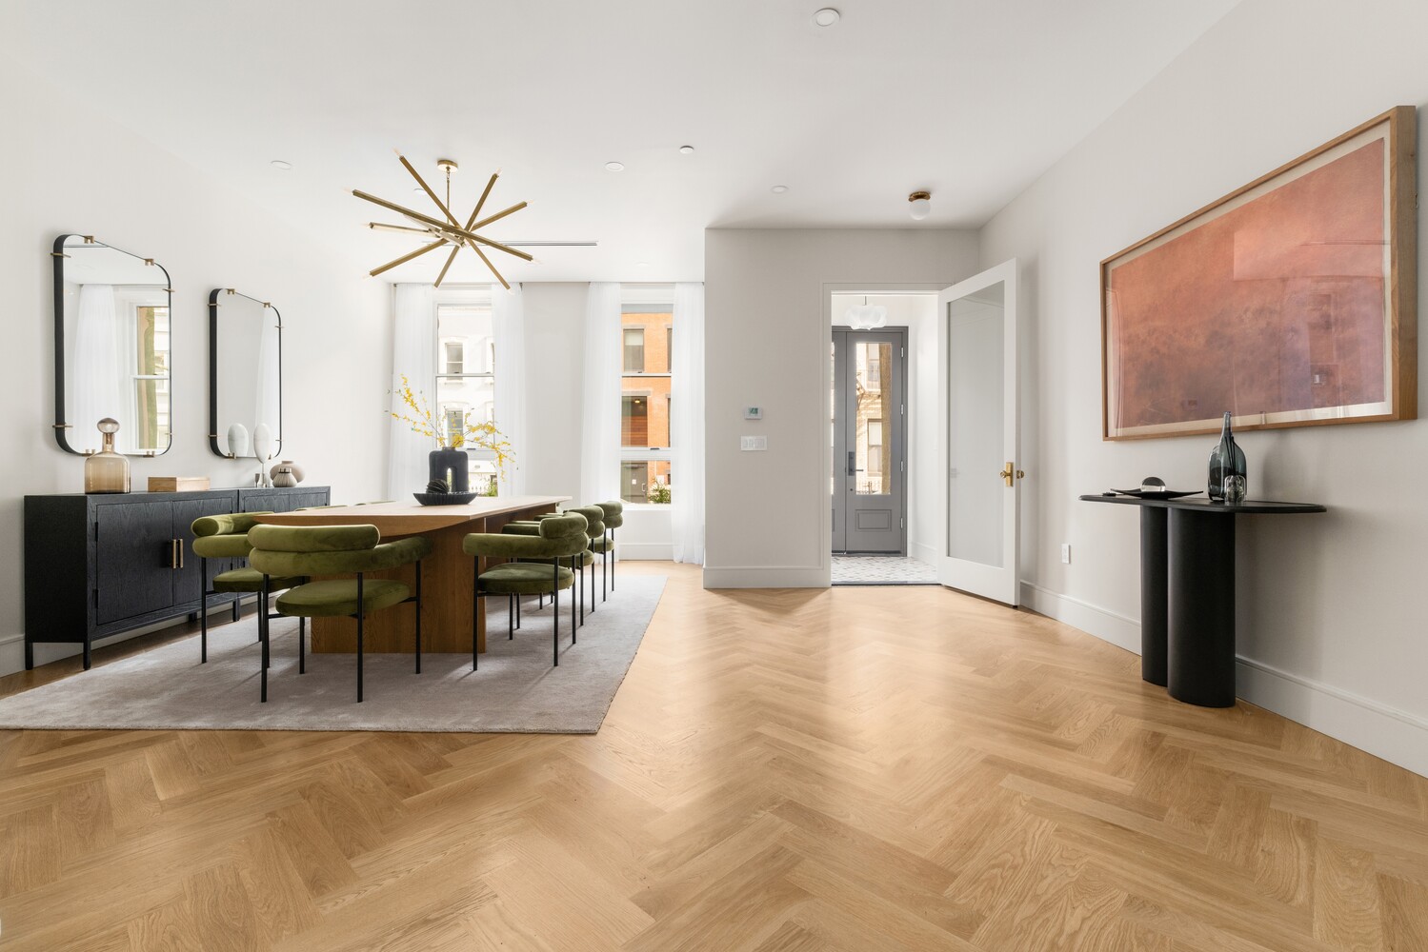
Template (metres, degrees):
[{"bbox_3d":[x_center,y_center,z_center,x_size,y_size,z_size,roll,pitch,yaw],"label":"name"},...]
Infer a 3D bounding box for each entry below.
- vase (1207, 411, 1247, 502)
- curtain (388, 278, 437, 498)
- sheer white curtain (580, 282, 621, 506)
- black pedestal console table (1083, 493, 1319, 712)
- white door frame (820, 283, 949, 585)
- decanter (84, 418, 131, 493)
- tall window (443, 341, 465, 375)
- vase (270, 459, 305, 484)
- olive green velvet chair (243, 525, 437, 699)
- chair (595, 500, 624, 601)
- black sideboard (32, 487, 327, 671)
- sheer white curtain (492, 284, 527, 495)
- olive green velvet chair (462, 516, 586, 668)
[{"bbox_3d":[2.175,-0.082,2.714,0.120,0.382,0.120,0,1,-1],"label":"vase"},{"bbox_3d":[-3.119,-0.562,6.530,0.500,2.920,0.120,0,0,-1],"label":"curtain"},{"bbox_3d":[-1.187,-0.543,6.602,0.419,2.886,0.128,0,1,-1],"label":"sheer white curtain"},{"bbox_3d":[2.051,0.531,2.814,0.424,0.845,1.084,0,1,-1],"label":"black pedestal console table"},{"bbox_3d":[1.429,-0.343,5.280,1.070,2.495,0.140,0,0,-1],"label":"white door frame"},{"bbox_3d":[-3.122,-0.104,3.270,0.170,0.385,0.170,0,0,-1],"label":"decanter"},{"bbox_3d":[-11.865,-5.275,29.000,0.930,1.850,0.200,0,0,-1],"label":"tall window"},{"bbox_3d":[-3.170,-0.017,4.720,0.214,0.197,0.214,0,0,-1],"label":"vase"},{"bbox_3d":[-1.635,0.551,2.725,0.665,0.725,0.538,0,0,-1],"label":"olive green velvet chair"},{"bbox_3d":[-0.968,0.547,4.893,0.542,0.745,0.670,0,1,-1],"label":"chair"},{"bbox_3d":[-3.206,0.515,4.078,0.310,0.847,1.940,0,1,-1],"label":"black sideboard"},{"bbox_3d":[-2.129,-0.543,6.593,0.379,2.886,0.128,0,1,-1],"label":"sheer white curtain"},{"bbox_3d":[-0.944,0.565,3.347,0.542,0.745,0.670,0,1,-1],"label":"olive green velvet chair"}]

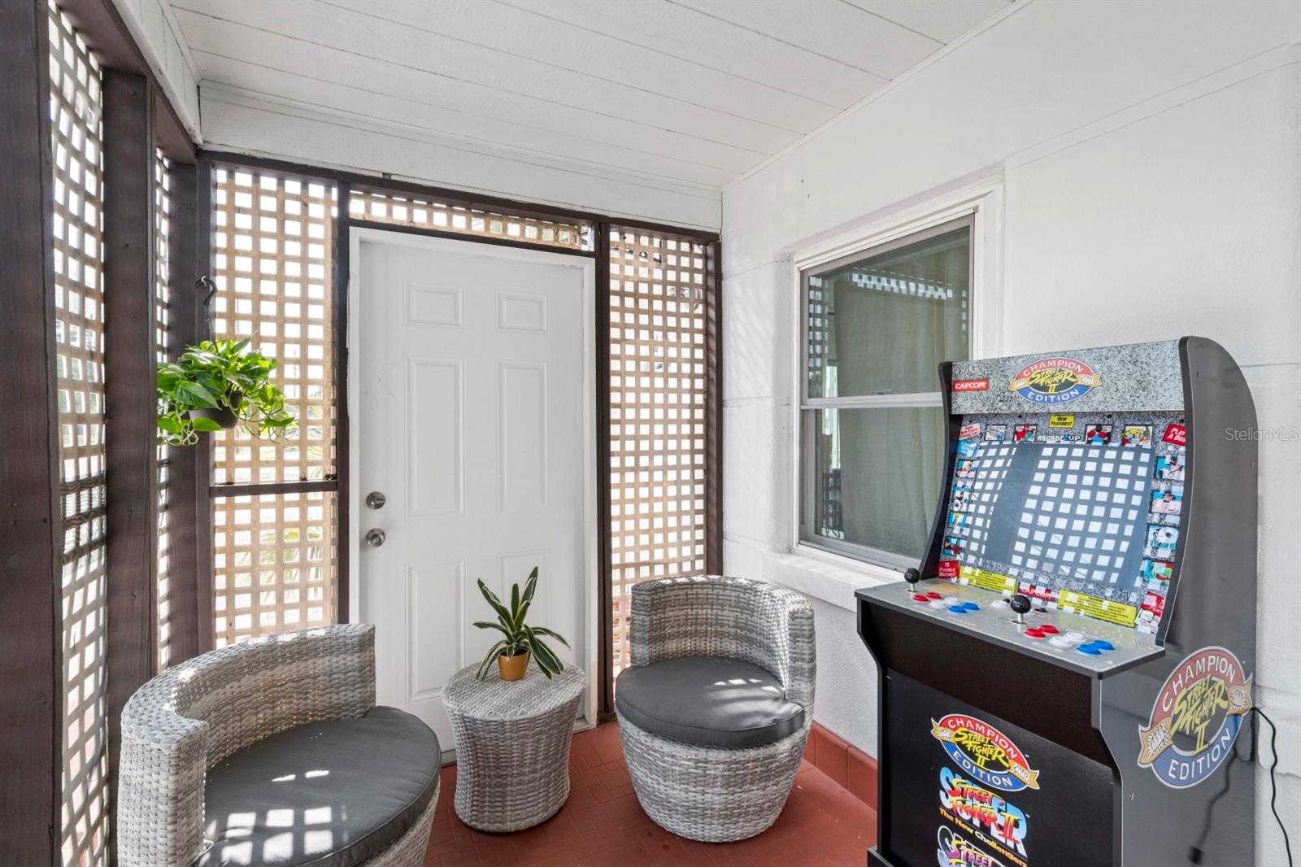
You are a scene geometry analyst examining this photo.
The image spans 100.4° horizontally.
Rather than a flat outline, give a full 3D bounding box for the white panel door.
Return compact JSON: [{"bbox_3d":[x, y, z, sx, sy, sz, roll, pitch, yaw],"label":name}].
[{"bbox_3d":[-0.717,0.274,2.298,0.910,2.040,0.050,0,1,-24],"label":"white panel door"}]

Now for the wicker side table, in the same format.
[{"bbox_3d":[-0.492,1.105,1.973,0.480,0.390,0.480,0,1,-24],"label":"wicker side table"}]

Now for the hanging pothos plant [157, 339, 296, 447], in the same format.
[{"bbox_3d":[-1.358,-0.129,1.721,0.360,0.310,0.320,-1,1,-38],"label":"hanging pothos plant"}]

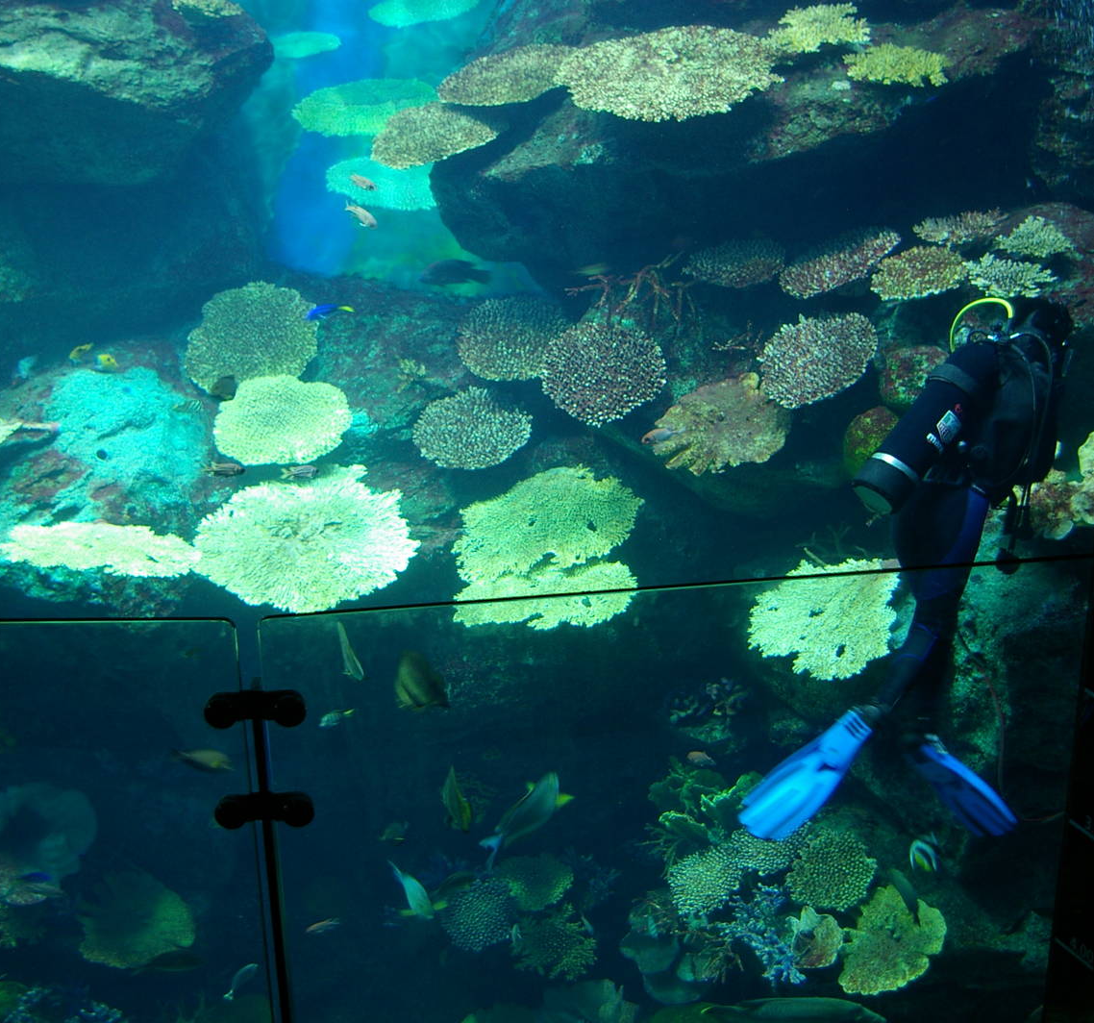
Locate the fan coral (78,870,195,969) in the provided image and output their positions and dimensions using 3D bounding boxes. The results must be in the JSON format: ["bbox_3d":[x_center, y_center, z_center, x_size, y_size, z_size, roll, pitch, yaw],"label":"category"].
[{"bbox_3d":[-1.775,1.762,7.200,0.460,0.310,0.300,-2,22,0],"label":"fan coral"}]

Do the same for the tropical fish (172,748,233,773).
[{"bbox_3d":[-1.216,0.881,5.900,0.210,0.085,0.050,13,23,1],"label":"tropical fish"}]

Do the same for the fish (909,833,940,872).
[{"bbox_3d":[1.403,1.271,6.200,0.050,0.120,0.140,-14,31,-29],"label":"fish"}]

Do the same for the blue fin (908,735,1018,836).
[{"bbox_3d":[1.501,0.987,6.000,0.200,0.520,0.100,-12,42,48],"label":"blue fin"}]

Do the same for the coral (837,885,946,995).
[{"bbox_3d":[1.409,1.747,6.800,0.410,0.330,0.280,-3,22,-5],"label":"coral"}]

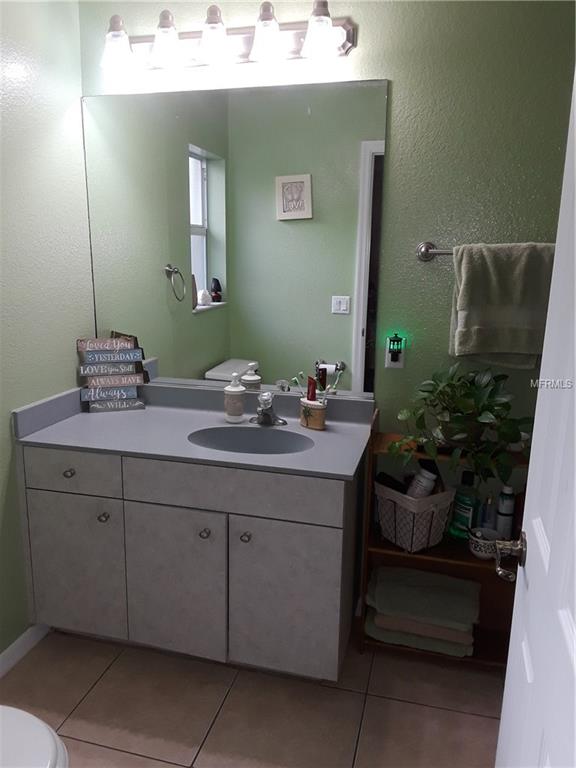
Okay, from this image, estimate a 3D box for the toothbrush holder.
[{"bbox_3d":[0.098,0.117,2.352,0.073,0.092,0.115,-9,16,-39],"label":"toothbrush holder"}]

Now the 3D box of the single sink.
[{"bbox_3d":[-0.131,0.260,2.200,0.454,0.130,0.308,4,13,14],"label":"single sink"}]

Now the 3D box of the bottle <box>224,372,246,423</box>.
[{"bbox_3d":[-0.202,0.048,2.416,0.080,0.190,0.080,2,12,6],"label":"bottle"}]

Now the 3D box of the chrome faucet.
[{"bbox_3d":[-0.082,0.100,2.323,0.148,0.132,0.145,4,13,14],"label":"chrome faucet"}]

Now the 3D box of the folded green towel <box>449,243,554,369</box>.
[{"bbox_3d":[0.726,-0.271,2.125,0.330,0.415,0.075,4,13,14],"label":"folded green towel"}]

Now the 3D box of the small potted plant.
[{"bbox_3d":[0.586,0.120,2.120,0.485,0.375,0.340,4,13,14],"label":"small potted plant"}]

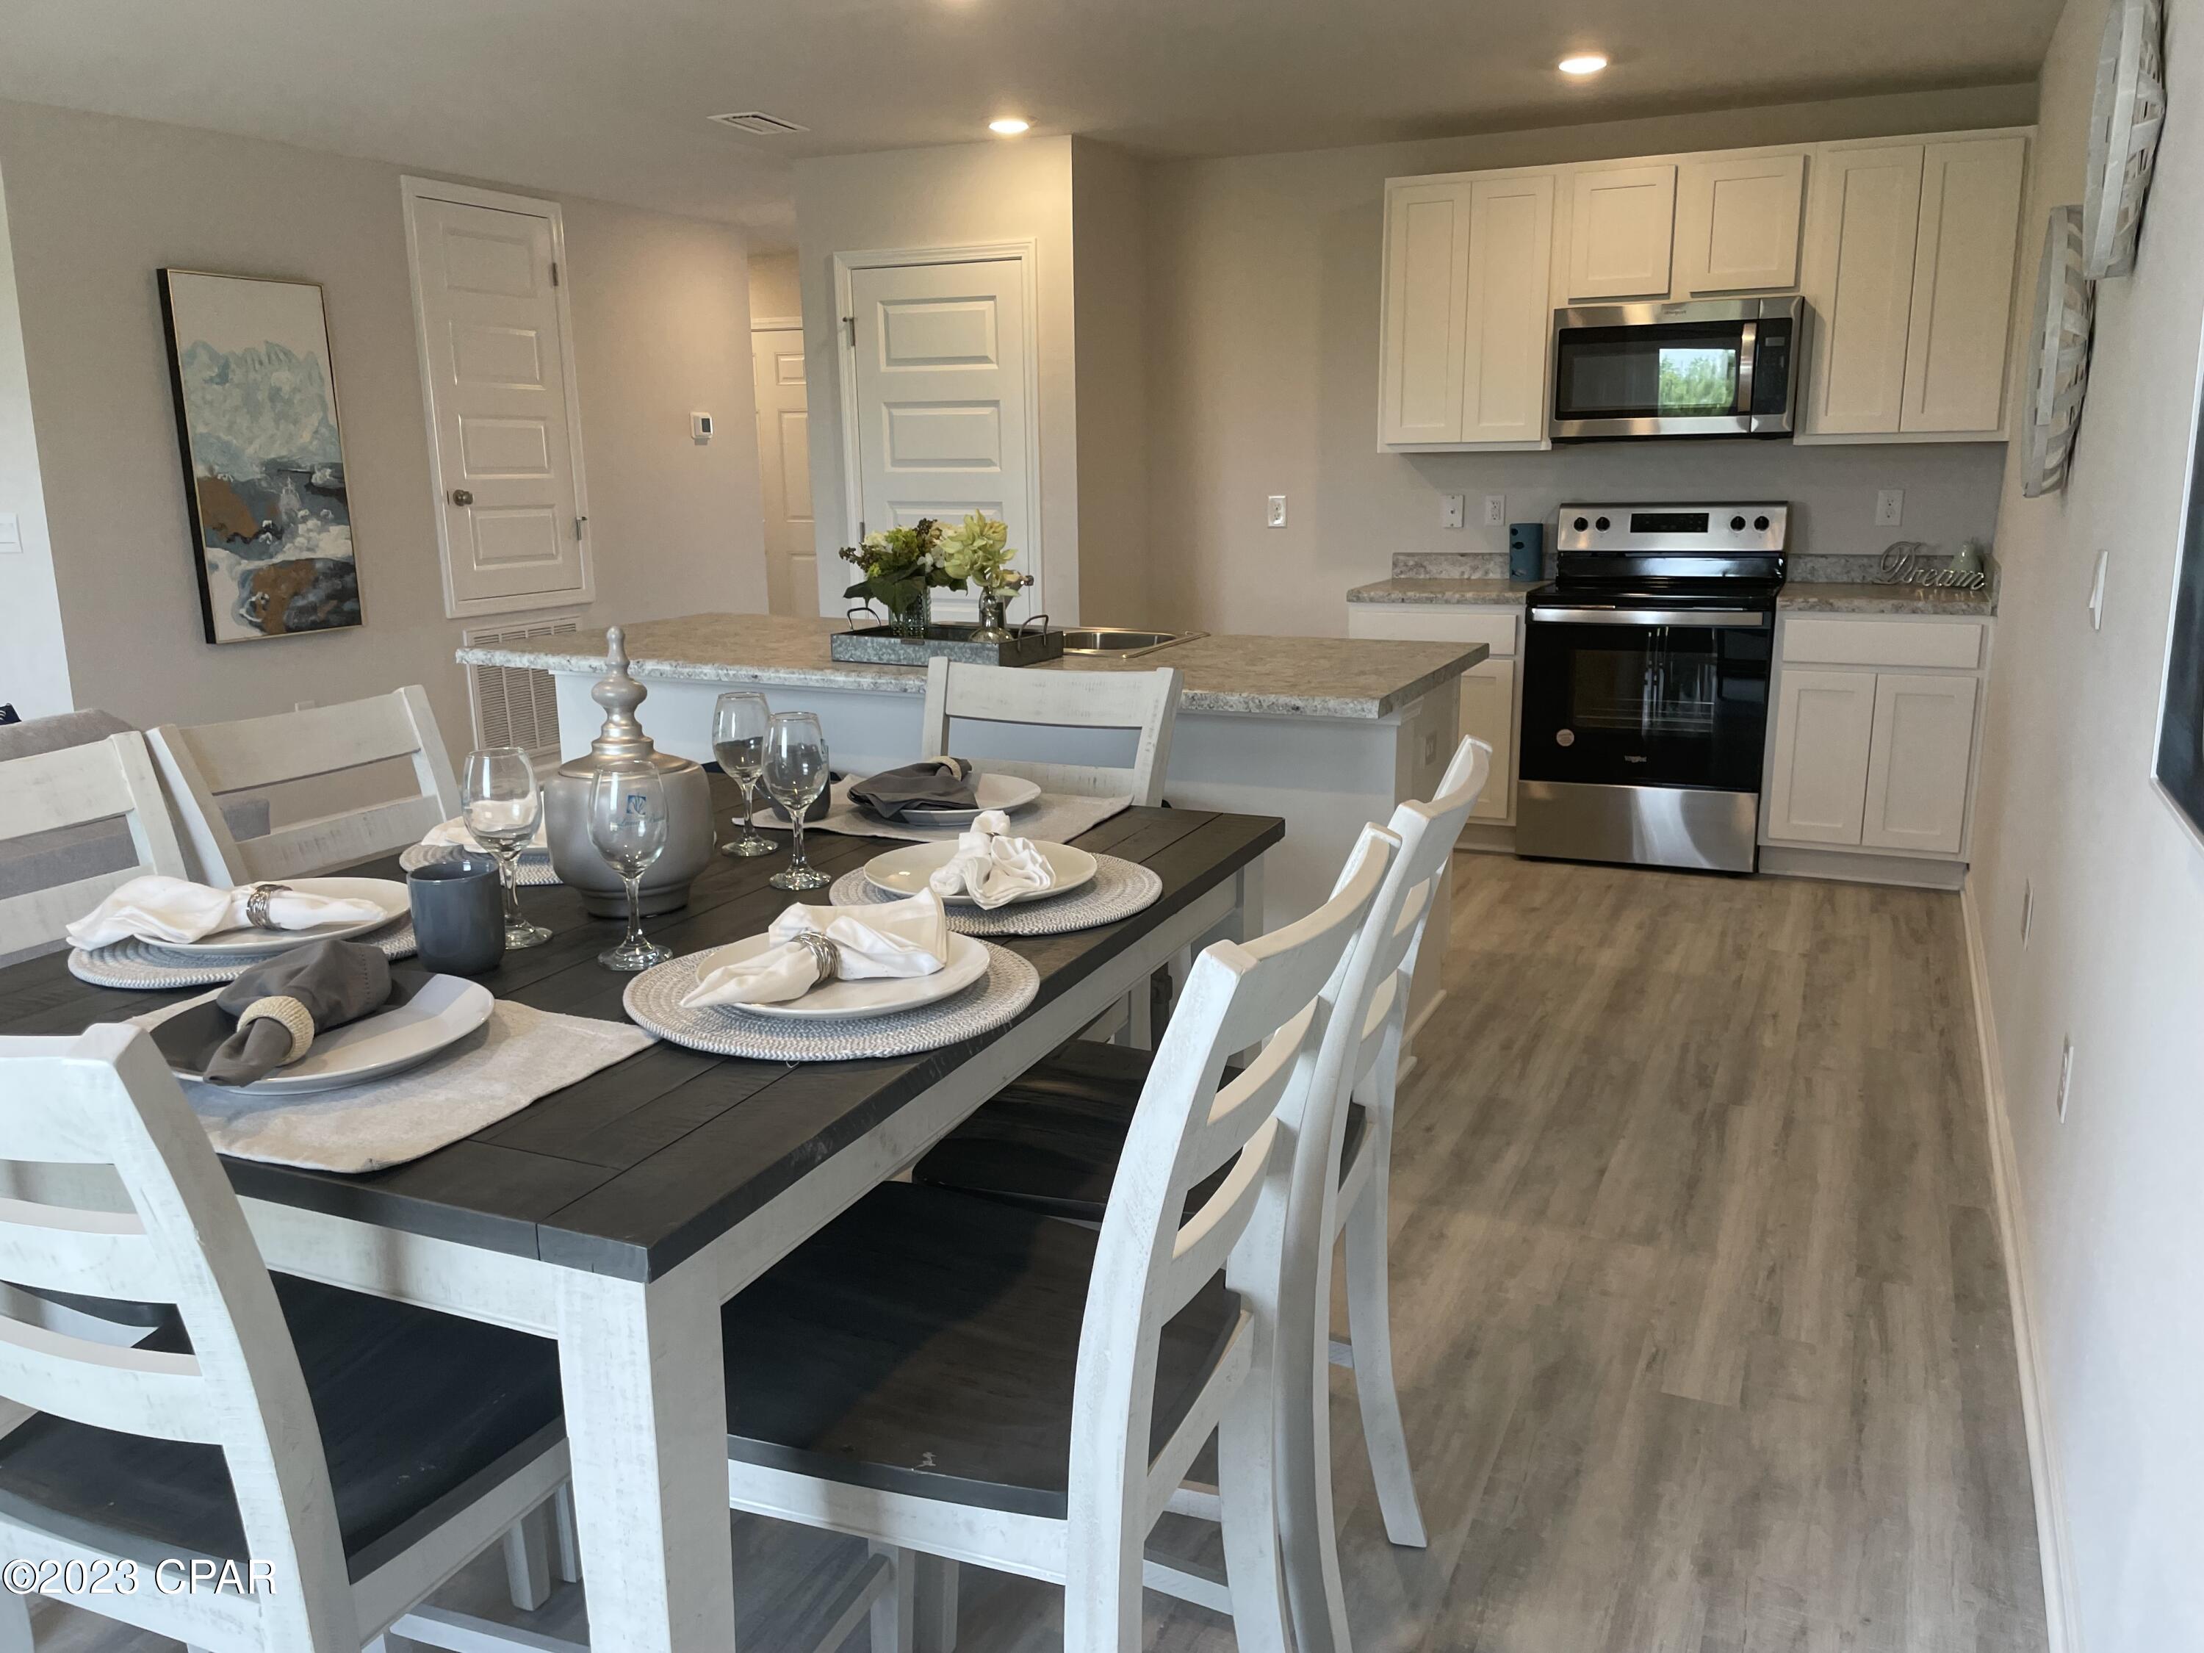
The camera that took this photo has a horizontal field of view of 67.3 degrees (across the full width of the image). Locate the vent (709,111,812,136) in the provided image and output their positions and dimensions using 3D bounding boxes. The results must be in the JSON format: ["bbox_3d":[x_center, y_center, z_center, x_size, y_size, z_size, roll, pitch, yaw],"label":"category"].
[{"bbox_3d":[-1.110,-2.269,5.364,0.200,0.020,0.340,5,15,25],"label":"vent"}]

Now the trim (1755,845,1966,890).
[{"bbox_3d":[2.428,0.130,5.315,0.595,0.102,0.020,5,14,23],"label":"trim"}]

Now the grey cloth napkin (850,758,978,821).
[{"bbox_3d":[-0.258,-0.060,2.407,0.220,0.060,0.250,5,15,25],"label":"grey cloth napkin"}]

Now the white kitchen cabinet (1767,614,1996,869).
[{"bbox_3d":[2.495,-0.337,5.386,0.603,0.767,0.600,5,14,23],"label":"white kitchen cabinet"}]

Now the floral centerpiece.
[{"bbox_3d":[-0.410,-0.595,4.054,0.480,0.360,0.250,5,15,25],"label":"floral centerpiece"}]

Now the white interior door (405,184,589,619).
[{"bbox_3d":[-2.414,-1.701,6.694,0.050,1.630,0.800,5,15,25],"label":"white interior door"}]

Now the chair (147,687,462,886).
[{"bbox_3d":[-0.928,0.373,2.413,0.560,1.080,0.455,6,15,28],"label":"chair"}]

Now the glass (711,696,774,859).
[{"bbox_3d":[-0.456,-0.070,2.109,0.078,0.200,0.078,4,14,22],"label":"glass"}]

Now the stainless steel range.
[{"bbox_3d":[1.845,-0.472,5.563,0.760,1.190,0.680,5,15,25],"label":"stainless steel range"}]

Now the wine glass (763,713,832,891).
[{"bbox_3d":[-0.375,-0.034,2.028,0.081,0.205,0.081,-1,13,0],"label":"wine glass"}]

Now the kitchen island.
[{"bbox_3d":[-0.353,-0.024,4.413,2.525,0.914,0.994,5,14,24],"label":"kitchen island"}]

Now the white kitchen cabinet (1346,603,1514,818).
[{"bbox_3d":[1.246,-0.439,5.919,0.600,0.767,0.600,5,14,23],"label":"white kitchen cabinet"}]

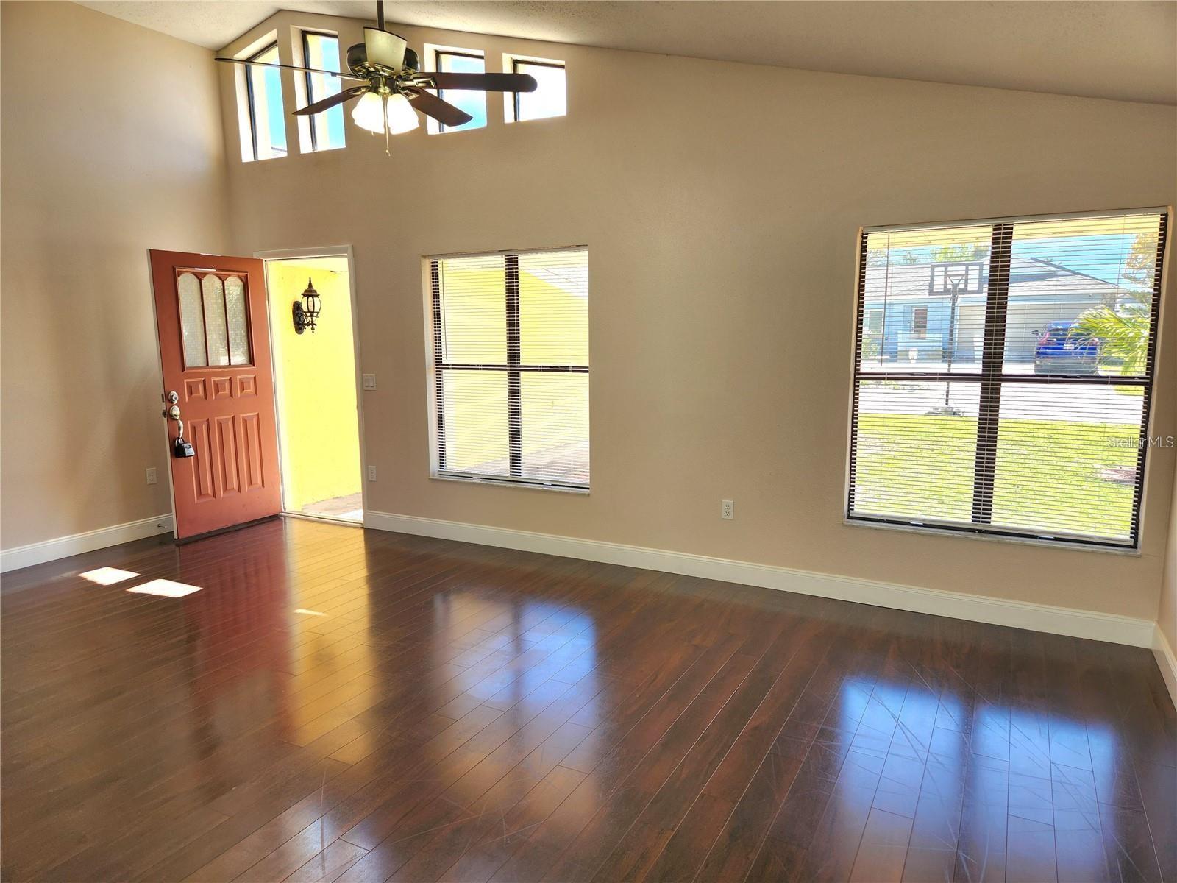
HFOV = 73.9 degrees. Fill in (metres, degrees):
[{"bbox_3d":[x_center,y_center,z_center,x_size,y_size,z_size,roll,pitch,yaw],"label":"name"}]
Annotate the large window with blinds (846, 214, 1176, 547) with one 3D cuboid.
[{"bbox_3d":[1.994,-0.299,3.873,1.299,1.542,0.110,4,9,29],"label":"large window with blinds"}]

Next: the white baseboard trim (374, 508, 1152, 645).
[{"bbox_3d":[0.453,0.750,4.830,4.966,0.134,0.018,4,9,29],"label":"white baseboard trim"}]

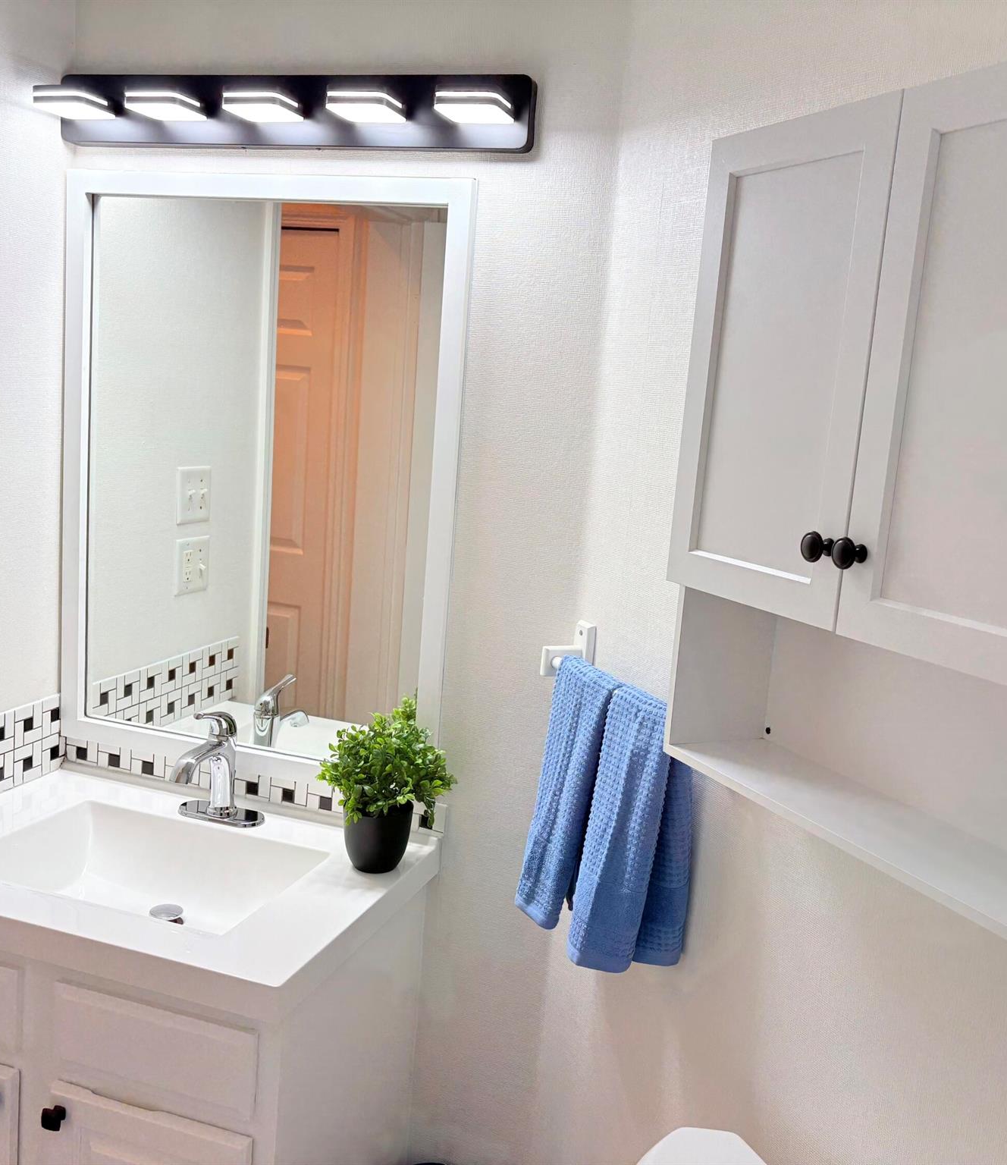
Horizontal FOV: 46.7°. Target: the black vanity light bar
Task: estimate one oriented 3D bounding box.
[{"bbox_3d":[-0.378,-0.768,1.882,0.866,0.109,0.132,7,10,18],"label":"black vanity light bar"}]

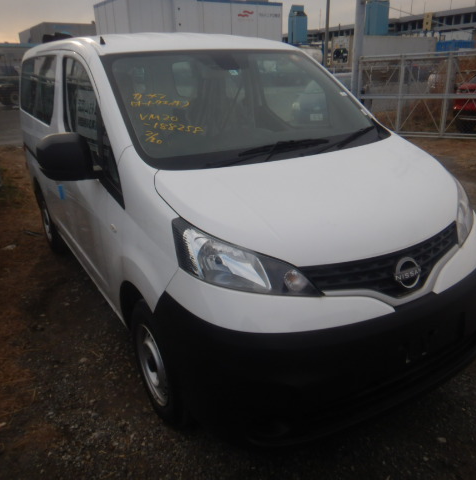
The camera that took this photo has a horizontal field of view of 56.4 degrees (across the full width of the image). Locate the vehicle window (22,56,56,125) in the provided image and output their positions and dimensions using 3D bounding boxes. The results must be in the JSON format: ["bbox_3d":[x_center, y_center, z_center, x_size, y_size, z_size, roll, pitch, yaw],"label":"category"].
[{"bbox_3d":[-1.456,-1.084,3.220,0.070,0.430,1.020,-5,18,-31],"label":"vehicle window"}]

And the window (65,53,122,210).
[{"bbox_3d":[-0.734,-0.583,2.159,0.100,0.630,1.130,-5,18,-31],"label":"window"}]

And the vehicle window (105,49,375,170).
[{"bbox_3d":[0.085,-0.707,2.210,1.300,0.140,0.930,-14,54,-28],"label":"vehicle window"}]

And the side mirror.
[{"bbox_3d":[-0.749,-0.359,1.929,0.230,0.200,0.150,-14,23,-28],"label":"side mirror"}]

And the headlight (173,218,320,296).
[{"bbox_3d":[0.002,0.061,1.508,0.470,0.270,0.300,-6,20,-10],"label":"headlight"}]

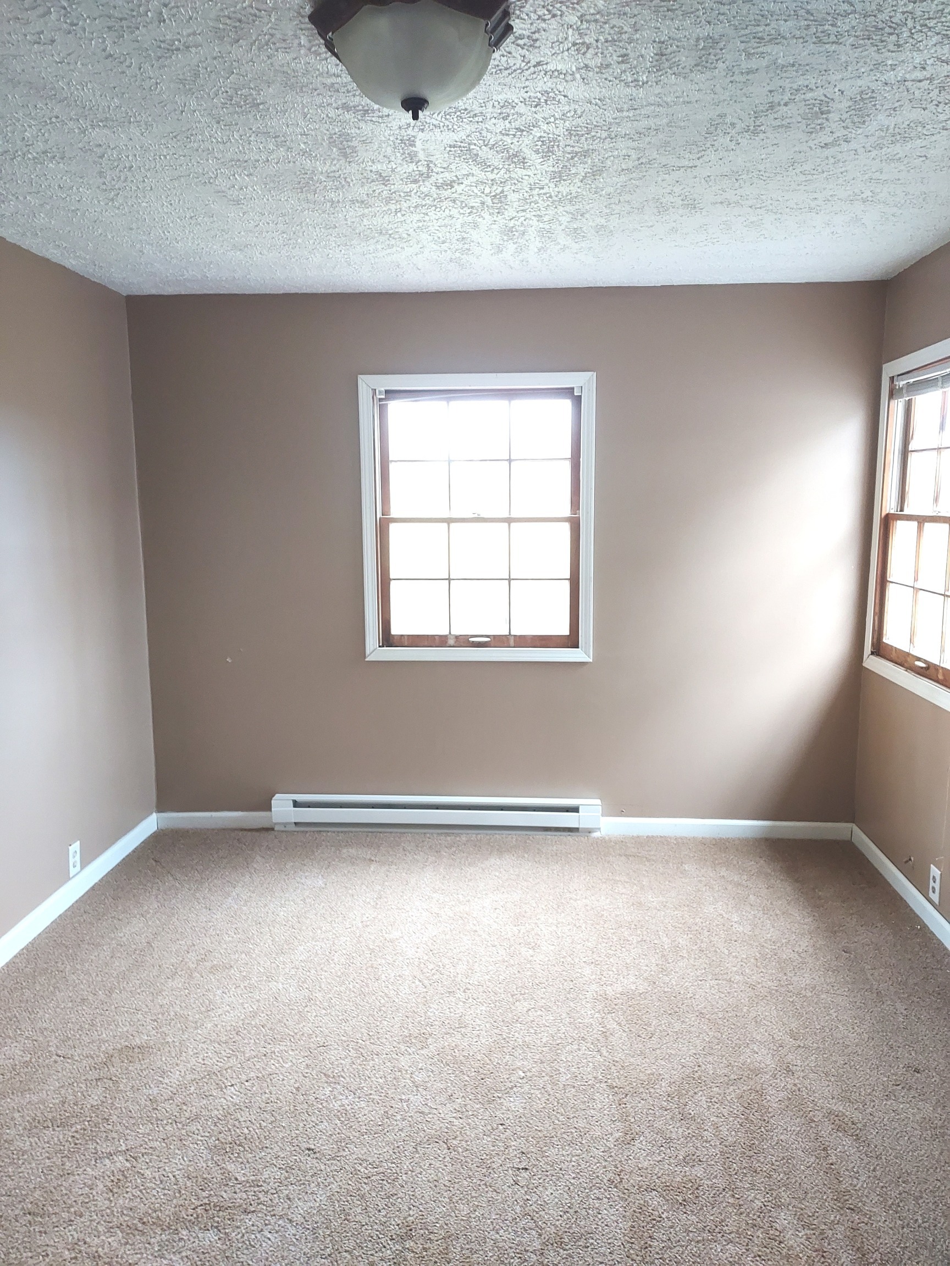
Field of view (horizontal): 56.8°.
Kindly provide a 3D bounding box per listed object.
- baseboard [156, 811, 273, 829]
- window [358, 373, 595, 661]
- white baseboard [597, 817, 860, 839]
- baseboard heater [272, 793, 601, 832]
[{"bbox_3d":[-1.158,0.844,3.945,0.548,0.090,0.016,0,9,4],"label":"baseboard"},{"bbox_3d":[0.008,-0.465,3.652,0.969,1.192,0.035,0,9,4],"label":"window"},{"bbox_3d":[1.080,0.855,3.795,1.077,0.091,0.016,0,9,4],"label":"white baseboard"},{"bbox_3d":[-0.173,0.811,3.847,1.431,0.167,0.067,0,9,4],"label":"baseboard heater"}]

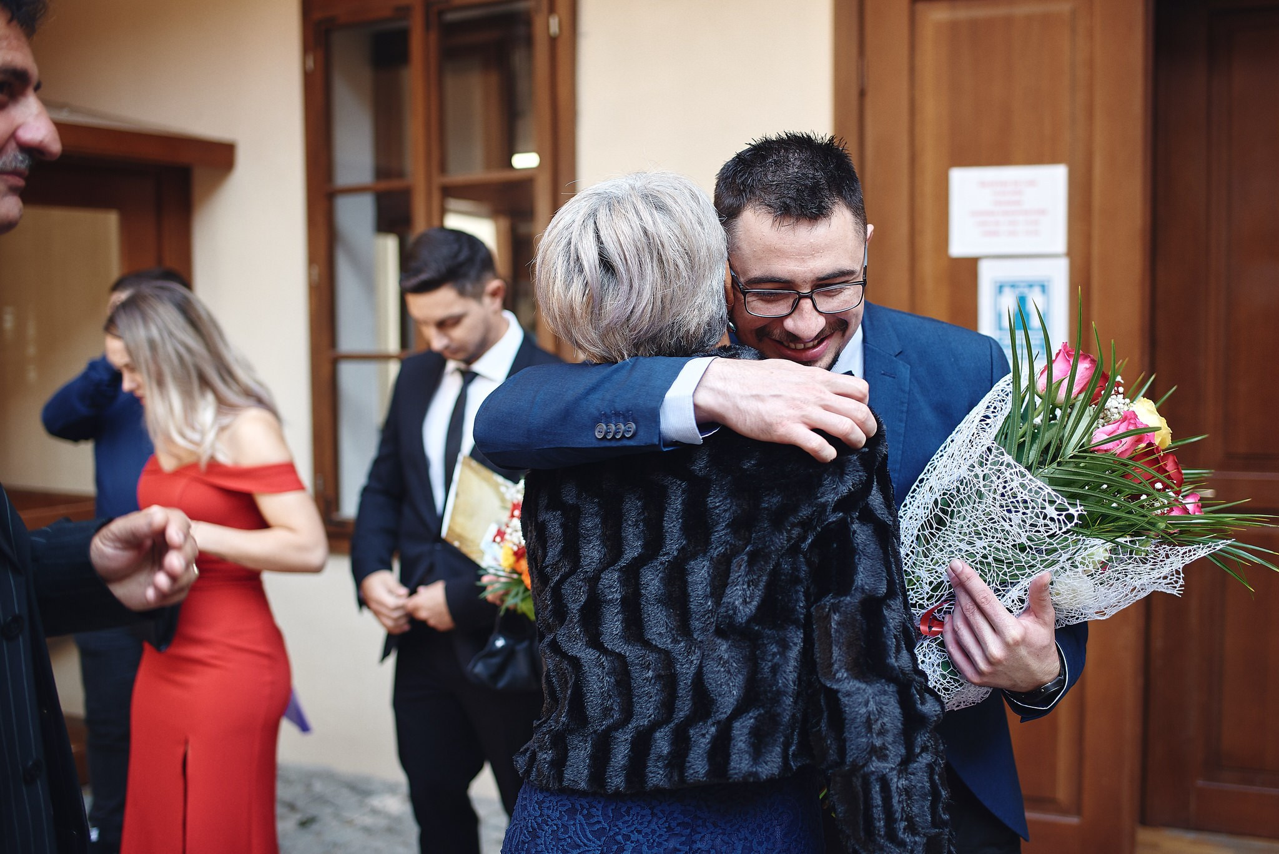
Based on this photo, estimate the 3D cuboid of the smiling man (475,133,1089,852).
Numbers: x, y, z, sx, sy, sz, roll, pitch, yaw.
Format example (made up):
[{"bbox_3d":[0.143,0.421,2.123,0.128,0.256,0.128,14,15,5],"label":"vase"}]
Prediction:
[{"bbox_3d":[0.185,0.525,1.540,0.680,1.710,0.600,0,4,12],"label":"smiling man"}]

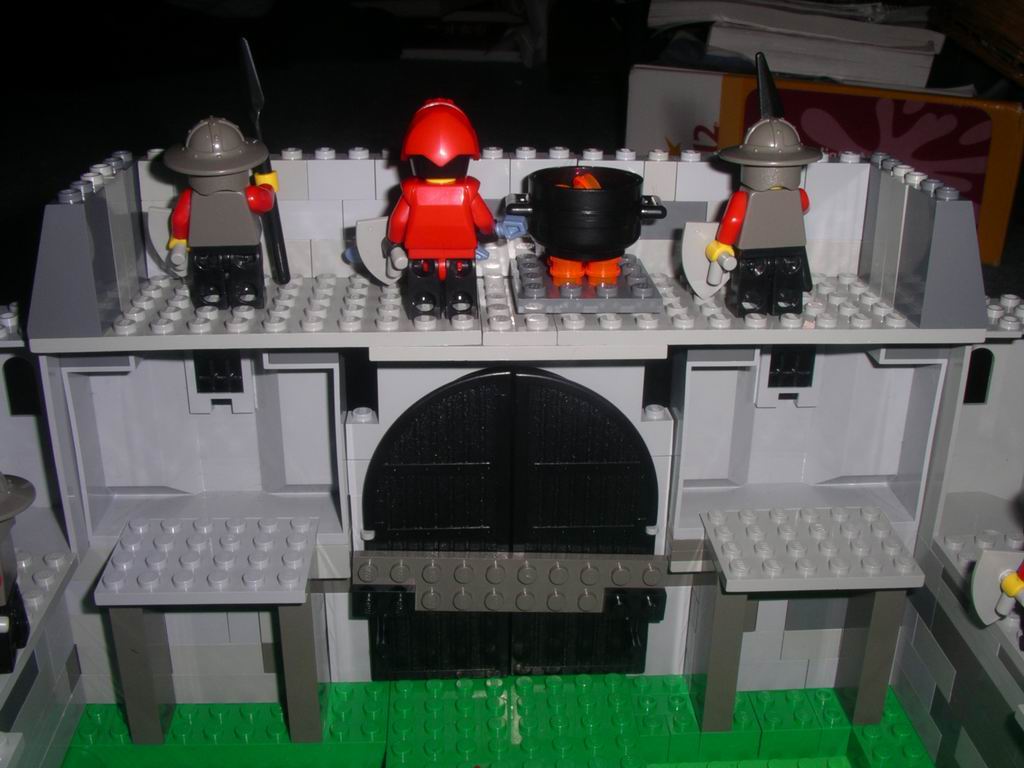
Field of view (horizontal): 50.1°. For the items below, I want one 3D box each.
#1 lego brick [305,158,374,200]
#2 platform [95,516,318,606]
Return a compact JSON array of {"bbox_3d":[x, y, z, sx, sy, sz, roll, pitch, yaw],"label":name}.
[{"bbox_3d":[-0.040,-0.050,0.261,0.016,0.010,0.008,-1,22,-3],"label":"lego brick"},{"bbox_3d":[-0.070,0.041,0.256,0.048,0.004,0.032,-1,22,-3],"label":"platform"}]

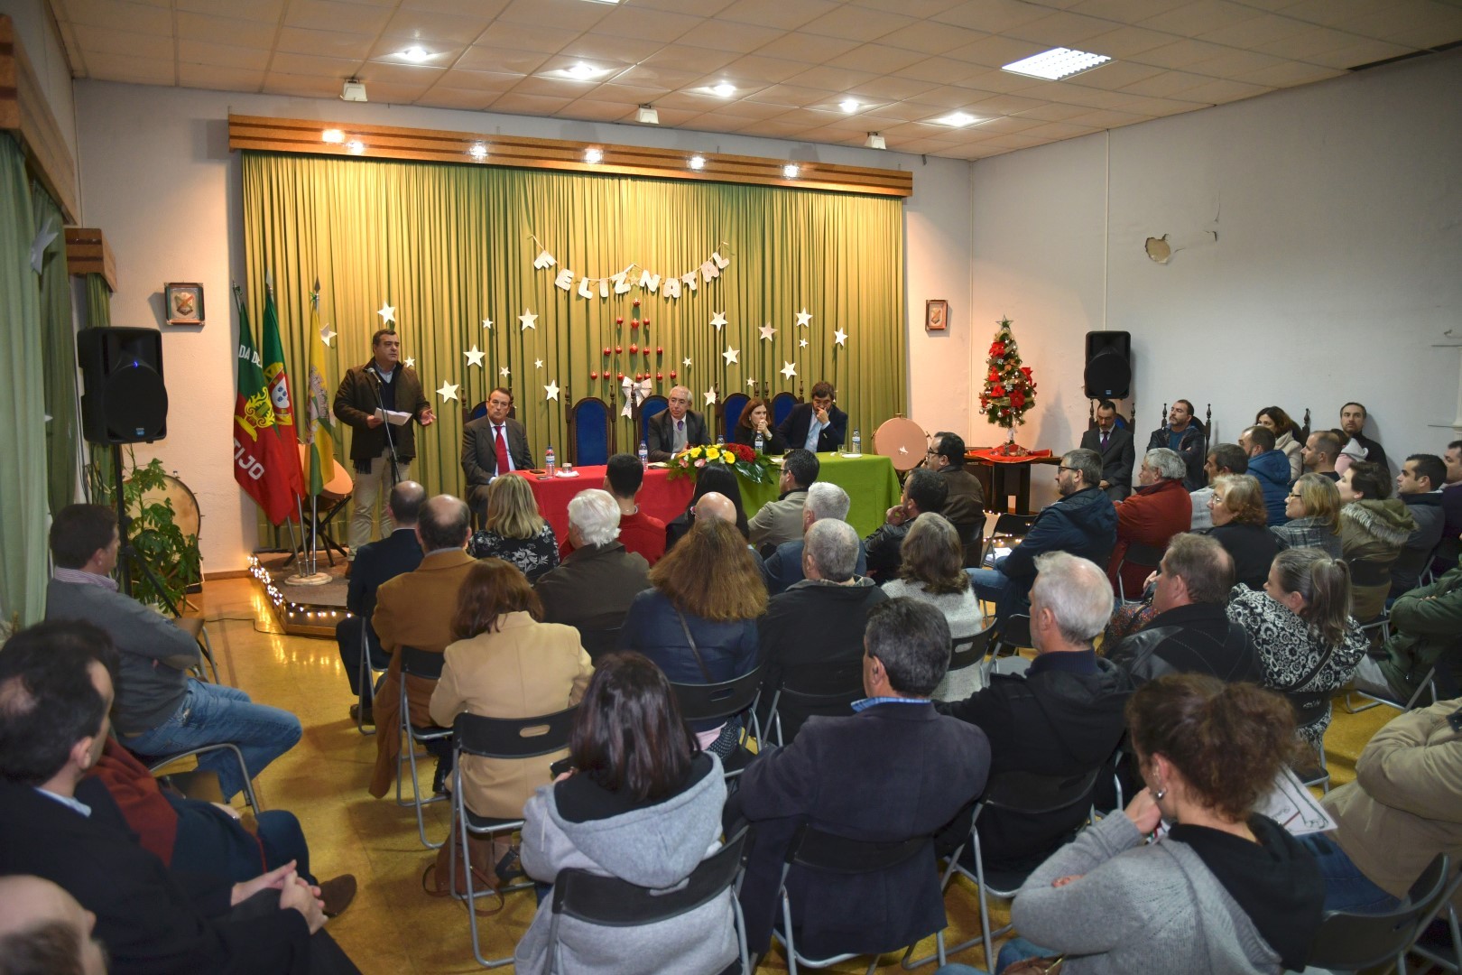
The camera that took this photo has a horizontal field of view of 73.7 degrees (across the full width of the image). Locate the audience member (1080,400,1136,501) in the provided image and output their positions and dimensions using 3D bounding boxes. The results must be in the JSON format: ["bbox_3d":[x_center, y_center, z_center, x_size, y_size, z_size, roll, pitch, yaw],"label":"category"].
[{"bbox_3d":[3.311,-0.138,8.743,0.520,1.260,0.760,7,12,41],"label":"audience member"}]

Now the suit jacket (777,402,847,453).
[{"bbox_3d":[0.716,-0.354,8.393,0.550,0.645,0.430,-4,9,-21],"label":"suit jacket"}]

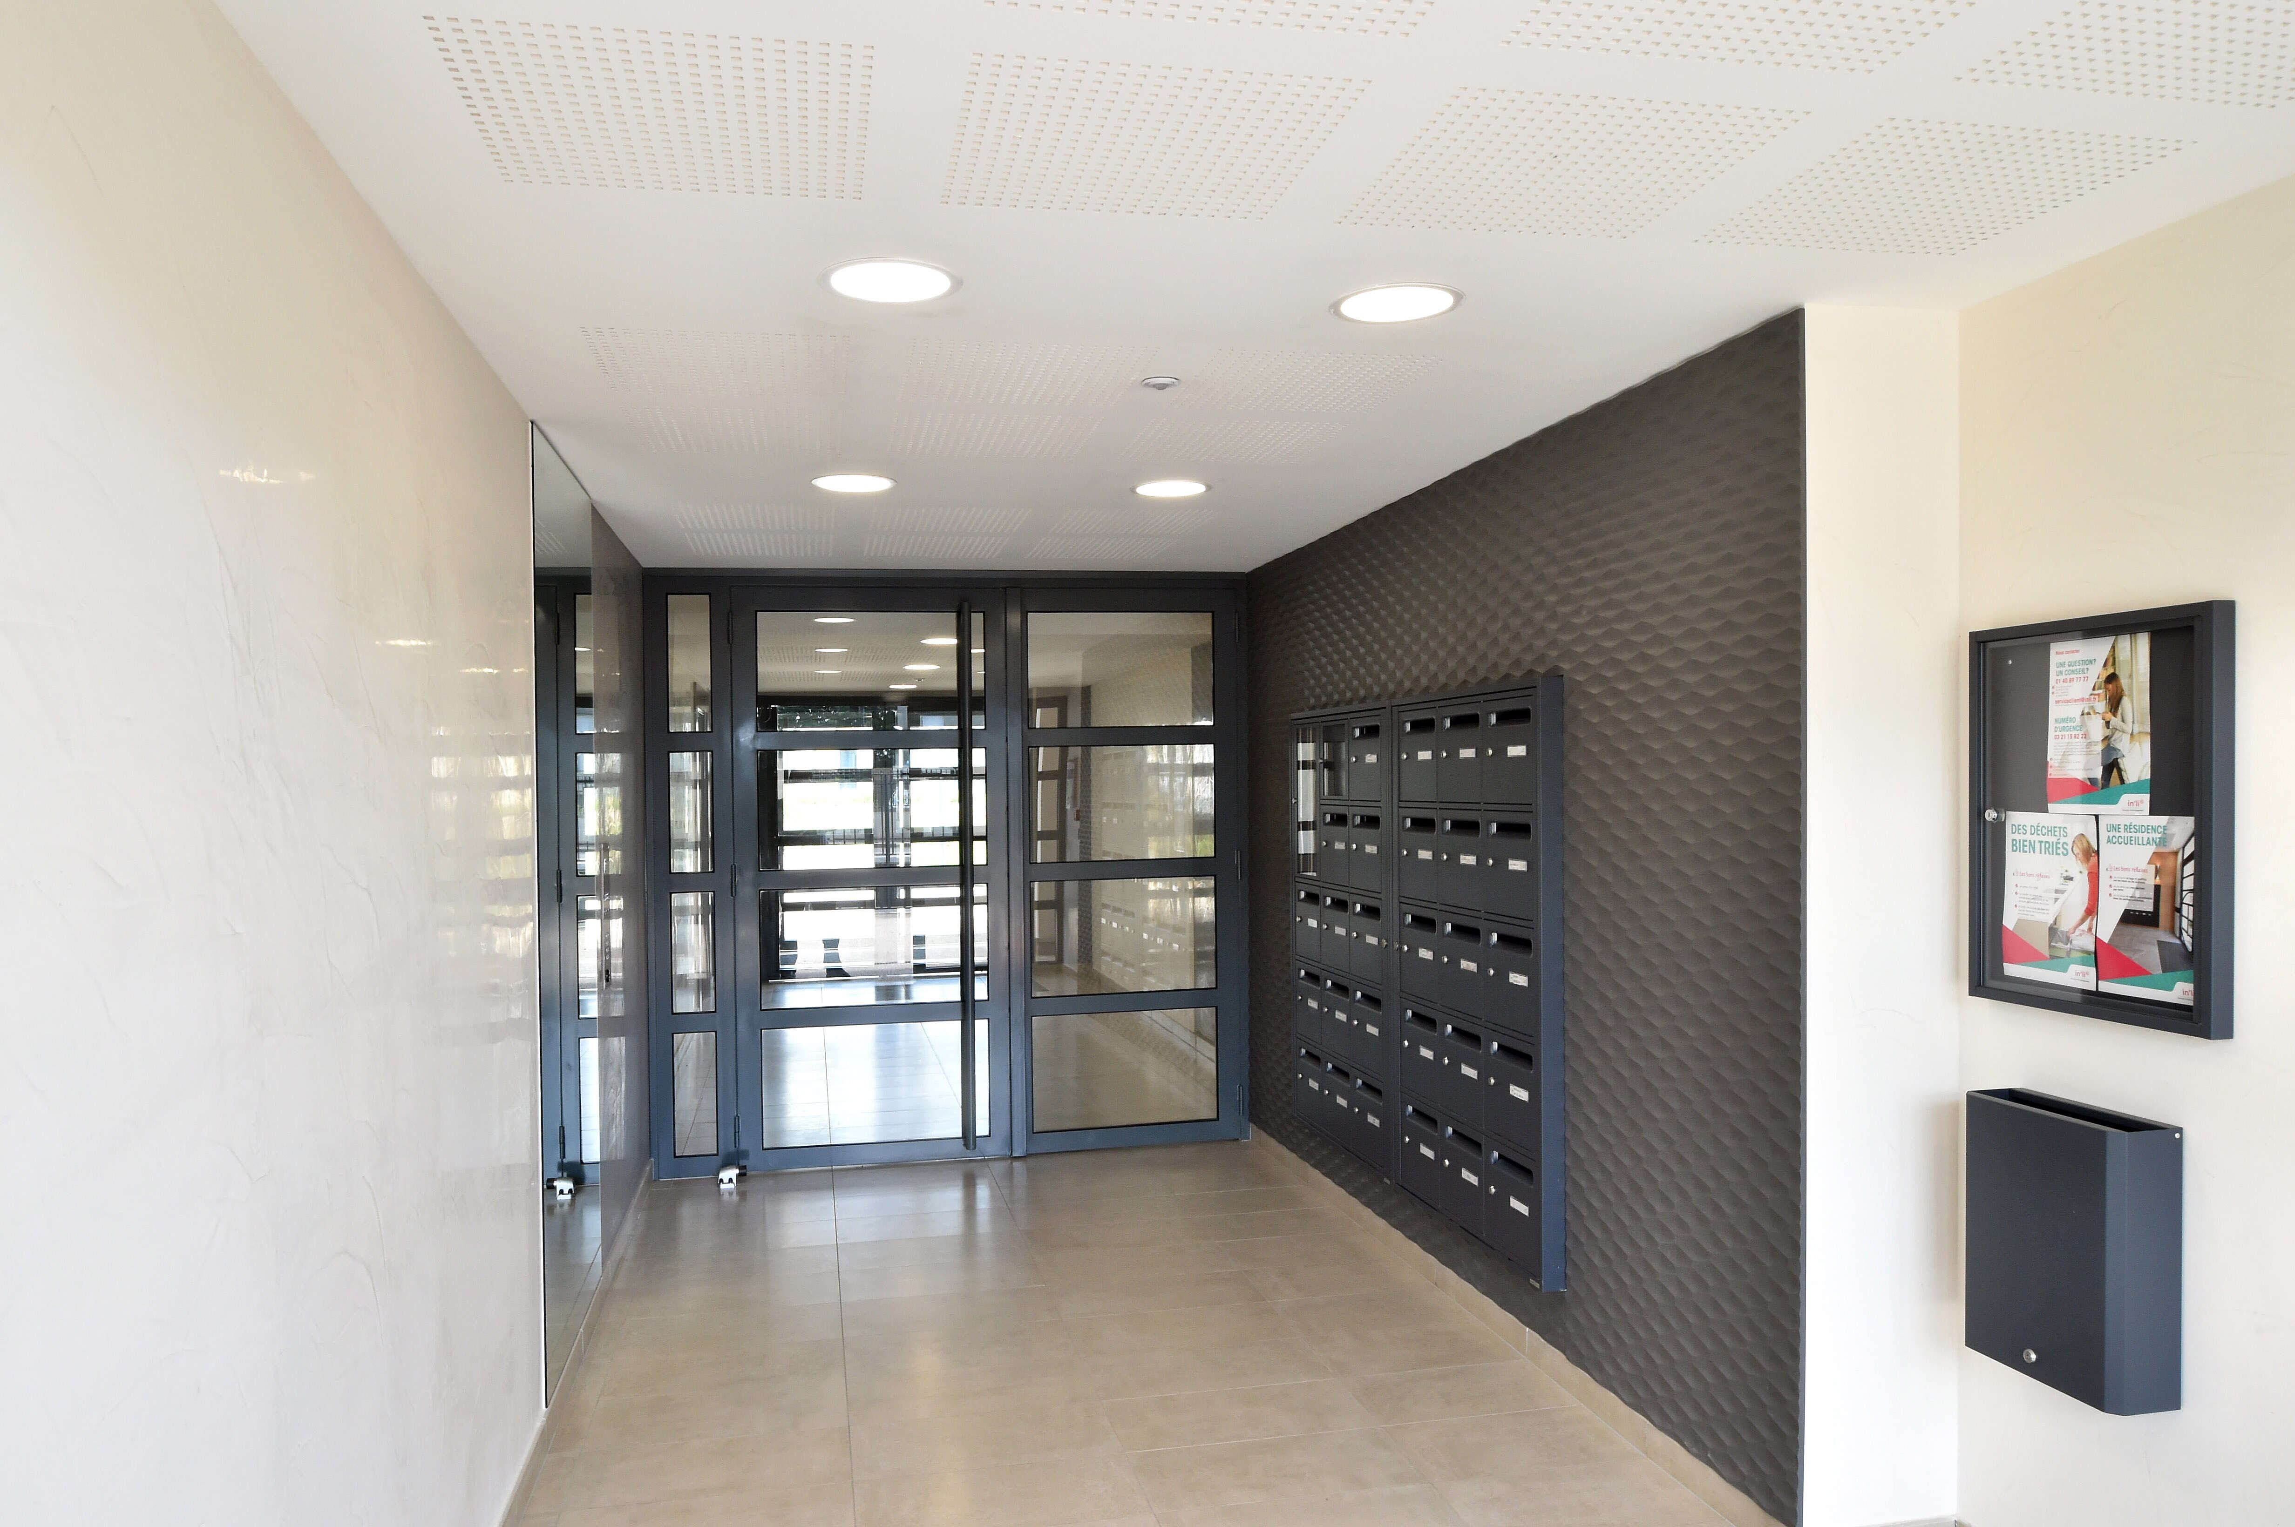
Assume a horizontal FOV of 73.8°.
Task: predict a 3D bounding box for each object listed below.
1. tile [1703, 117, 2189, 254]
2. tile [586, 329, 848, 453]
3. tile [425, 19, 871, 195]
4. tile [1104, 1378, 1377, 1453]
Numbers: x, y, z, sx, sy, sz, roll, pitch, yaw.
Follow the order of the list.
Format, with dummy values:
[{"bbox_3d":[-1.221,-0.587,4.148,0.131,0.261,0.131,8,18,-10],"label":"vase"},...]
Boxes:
[{"bbox_3d":[1.159,-0.851,2.276,0.487,0.013,0.487,-1,0,-12],"label":"tile"},{"bbox_3d":[-0.928,-0.815,3.430,0.487,0.013,1.090,-1,0,-12],"label":"tile"},{"bbox_3d":[-0.600,-0.822,1.935,0.490,0.015,0.490,-1,0,-12],"label":"tile"},{"bbox_3d":[0.218,1.592,3.720,0.600,0.015,0.300,-1,0,-12],"label":"tile"}]

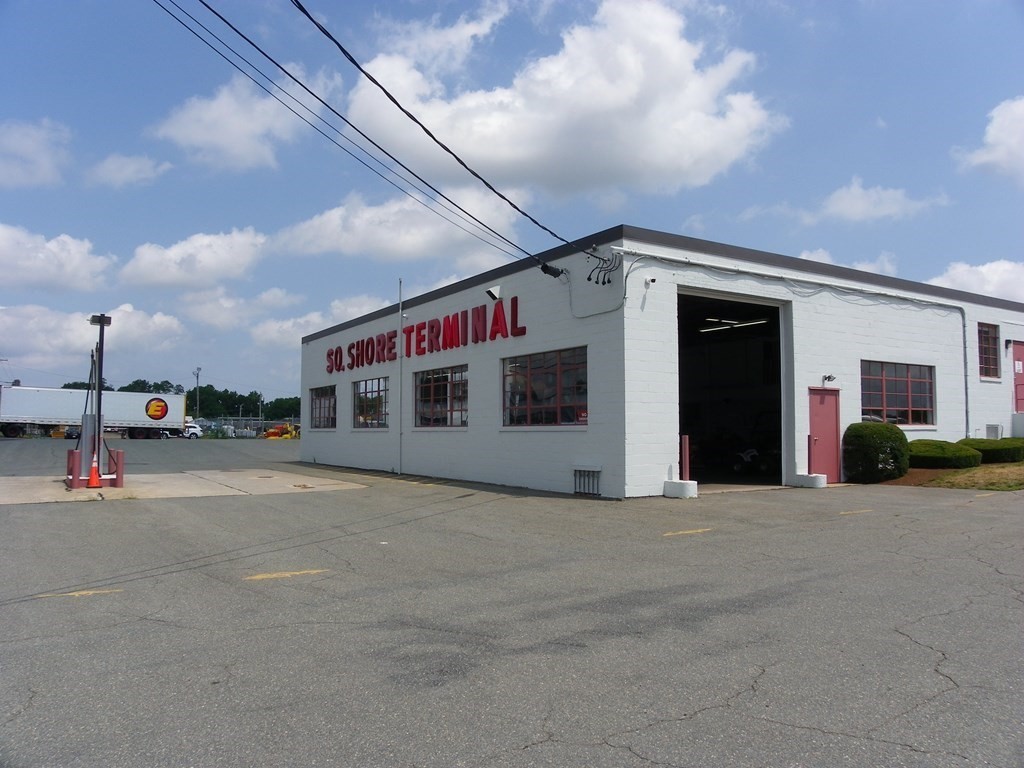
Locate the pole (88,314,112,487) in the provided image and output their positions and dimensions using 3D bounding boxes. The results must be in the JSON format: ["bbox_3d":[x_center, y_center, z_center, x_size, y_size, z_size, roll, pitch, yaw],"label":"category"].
[{"bbox_3d":[-9.250,0.350,17.235,0.450,3.787,0.520,2,-4,-32],"label":"pole"}]

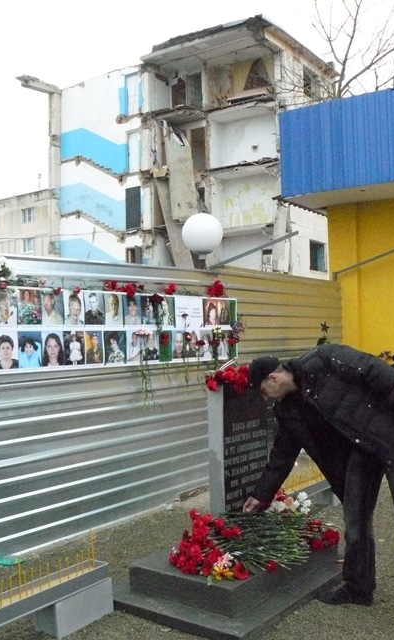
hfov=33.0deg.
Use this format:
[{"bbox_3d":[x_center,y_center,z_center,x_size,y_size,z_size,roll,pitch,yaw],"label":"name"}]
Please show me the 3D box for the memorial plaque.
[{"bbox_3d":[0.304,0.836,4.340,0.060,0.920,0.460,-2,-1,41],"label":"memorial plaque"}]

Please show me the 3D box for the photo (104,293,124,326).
[{"bbox_3d":[-0.656,-0.085,5.281,0.010,0.259,0.197,-2,-1,39],"label":"photo"}]

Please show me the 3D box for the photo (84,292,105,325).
[{"bbox_3d":[-0.786,-0.087,5.122,0.010,0.259,0.205,-2,-1,39],"label":"photo"}]

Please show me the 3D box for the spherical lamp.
[{"bbox_3d":[0.054,-0.825,6.500,0.410,0.440,0.410,-1,-1,0],"label":"spherical lamp"}]

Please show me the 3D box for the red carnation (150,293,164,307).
[{"bbox_3d":[-0.341,-0.173,5.606,0.080,0.090,0.100,-2,-1,39],"label":"red carnation"}]

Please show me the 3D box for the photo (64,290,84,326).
[{"bbox_3d":[-0.915,-0.086,4.966,0.010,0.262,0.191,-2,-1,39],"label":"photo"}]

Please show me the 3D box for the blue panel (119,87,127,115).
[{"bbox_3d":[-3.548,-10.519,32.000,0.450,1.300,0.060,-2,-1,35],"label":"blue panel"}]

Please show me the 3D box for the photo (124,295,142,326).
[{"bbox_3d":[-0.526,-0.080,5.441,0.010,0.258,0.208,-2,-1,39],"label":"photo"}]

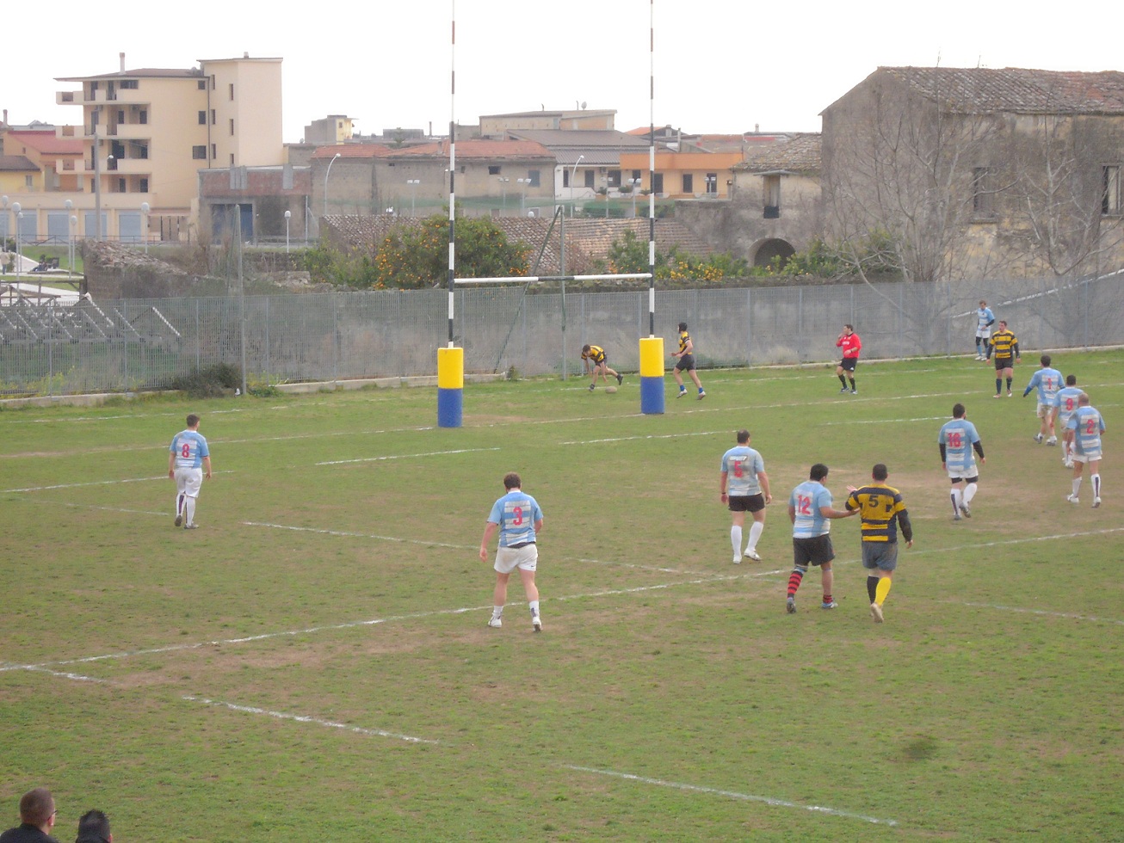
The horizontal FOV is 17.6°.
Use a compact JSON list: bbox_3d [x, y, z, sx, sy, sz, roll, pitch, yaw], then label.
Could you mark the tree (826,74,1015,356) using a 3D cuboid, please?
[{"bbox_3d":[9.790,-5.862,100.500,5.200,7.900,5.000,0,4,0],"label":"tree"}]

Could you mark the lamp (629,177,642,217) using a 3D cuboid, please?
[{"bbox_3d":[5.637,-15.676,280.225,1.000,6.200,0.400,1,4,18],"label":"lamp"}]

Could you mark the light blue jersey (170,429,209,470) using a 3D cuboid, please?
[{"bbox_3d":[-5.558,0.413,54.300,0.540,0.600,0.320,1,4,12],"label":"light blue jersey"}]

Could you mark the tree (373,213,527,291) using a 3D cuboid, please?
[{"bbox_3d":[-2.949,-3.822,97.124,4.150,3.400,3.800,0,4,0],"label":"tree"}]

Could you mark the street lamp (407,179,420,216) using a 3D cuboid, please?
[{"bbox_3d":[-11.621,-15.921,285.225,0.970,6.200,0.400,1,4,18],"label":"street lamp"}]

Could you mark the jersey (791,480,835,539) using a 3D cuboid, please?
[{"bbox_3d":[3.033,1.061,44.160,0.470,0.690,0.320,3,5,32],"label":"jersey"}]

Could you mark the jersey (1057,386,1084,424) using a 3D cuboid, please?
[{"bbox_3d":[9.261,-0.304,66.200,0.600,0.700,0.370,0,4,4],"label":"jersey"}]

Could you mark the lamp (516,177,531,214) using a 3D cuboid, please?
[{"bbox_3d":[-2.707,-14.681,258.193,1.000,5.300,0.400,0,4,0],"label":"lamp"}]

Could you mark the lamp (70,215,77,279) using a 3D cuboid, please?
[{"bbox_3d":[-30.185,-10.869,225.000,0.380,3.750,0.380,0,4,0],"label":"lamp"}]

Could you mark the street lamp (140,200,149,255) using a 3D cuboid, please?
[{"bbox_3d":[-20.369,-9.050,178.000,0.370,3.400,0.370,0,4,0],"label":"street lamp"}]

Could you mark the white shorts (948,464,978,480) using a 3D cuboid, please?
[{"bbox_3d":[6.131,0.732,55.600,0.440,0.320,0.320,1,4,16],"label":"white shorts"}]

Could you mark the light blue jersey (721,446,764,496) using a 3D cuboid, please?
[{"bbox_3d":[2.487,0.682,50.000,0.620,0.680,0.370,2,5,22],"label":"light blue jersey"}]

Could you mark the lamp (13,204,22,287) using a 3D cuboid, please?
[{"bbox_3d":[-25.608,-8.161,171.156,0.380,4.300,0.380,0,4,0],"label":"lamp"}]

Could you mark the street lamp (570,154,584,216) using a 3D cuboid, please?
[{"bbox_3d":[1.279,-18.371,305.293,1.450,8.100,0.400,2,5,26],"label":"street lamp"}]

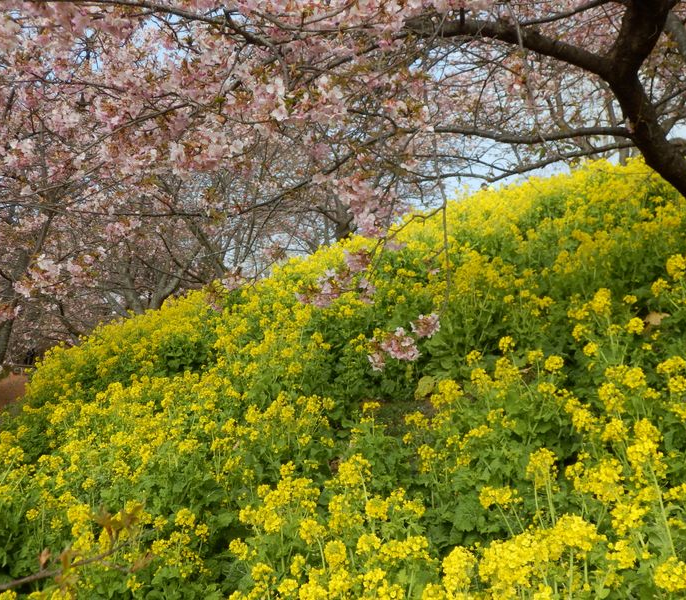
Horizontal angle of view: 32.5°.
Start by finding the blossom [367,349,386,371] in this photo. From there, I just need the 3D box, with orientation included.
[{"bbox_3d":[0.082,0.146,2.900,0.043,0.052,0.043,0,-3,0],"label":"blossom"}]

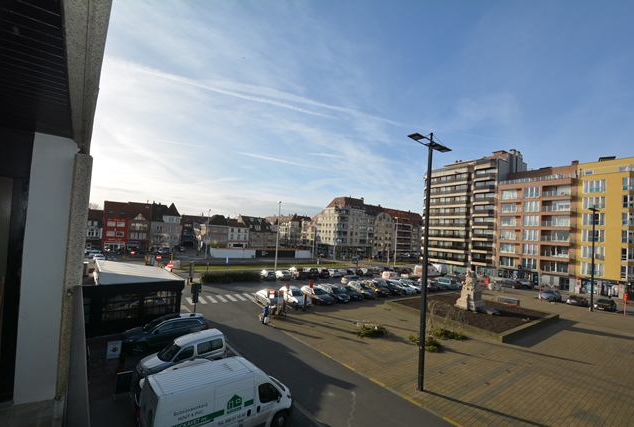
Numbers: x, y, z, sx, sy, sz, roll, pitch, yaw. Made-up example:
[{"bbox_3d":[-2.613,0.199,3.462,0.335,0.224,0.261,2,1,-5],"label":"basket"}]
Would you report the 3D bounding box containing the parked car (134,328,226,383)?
[{"bbox_3d":[-7.280,7.760,14.700,4.130,1.800,1.740,7,-5,-44],"label":"parked car"}]

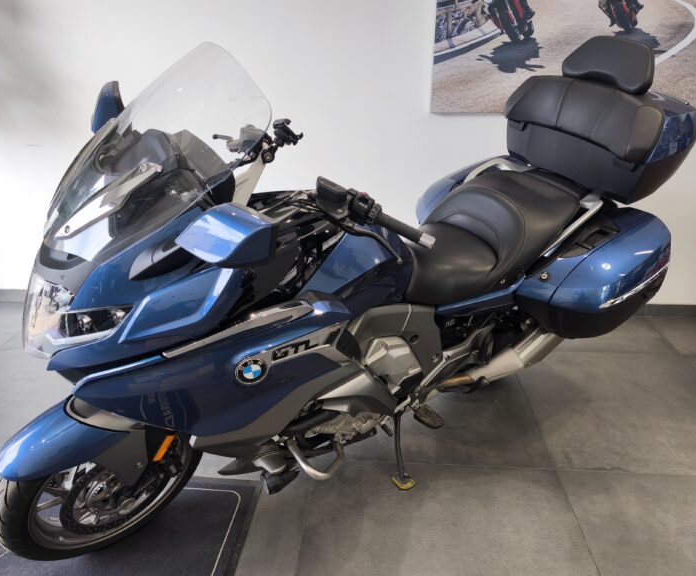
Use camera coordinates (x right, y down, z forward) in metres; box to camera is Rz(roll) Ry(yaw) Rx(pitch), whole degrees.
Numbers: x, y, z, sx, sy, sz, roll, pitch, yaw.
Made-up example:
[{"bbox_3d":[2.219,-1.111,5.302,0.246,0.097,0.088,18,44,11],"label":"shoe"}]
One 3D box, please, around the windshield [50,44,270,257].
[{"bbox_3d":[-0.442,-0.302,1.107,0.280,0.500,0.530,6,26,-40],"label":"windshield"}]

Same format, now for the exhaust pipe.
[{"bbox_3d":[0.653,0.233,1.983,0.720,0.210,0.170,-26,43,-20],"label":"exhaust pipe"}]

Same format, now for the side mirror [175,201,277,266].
[{"bbox_3d":[-0.205,-0.093,0.844,0.145,0.125,0.175,-14,38,-29],"label":"side mirror"}]

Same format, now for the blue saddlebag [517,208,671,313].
[{"bbox_3d":[0.902,-0.048,1.795,0.630,0.390,0.250,-14,38,-29],"label":"blue saddlebag"}]

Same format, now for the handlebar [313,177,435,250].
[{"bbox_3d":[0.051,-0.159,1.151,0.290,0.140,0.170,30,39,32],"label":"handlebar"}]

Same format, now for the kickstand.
[{"bbox_3d":[0.192,0.588,1.866,0.100,0.250,0.130,-14,27,-29],"label":"kickstand"}]

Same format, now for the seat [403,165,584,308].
[{"bbox_3d":[0.444,-0.203,1.855,0.740,0.300,0.380,-14,38,-29],"label":"seat"}]

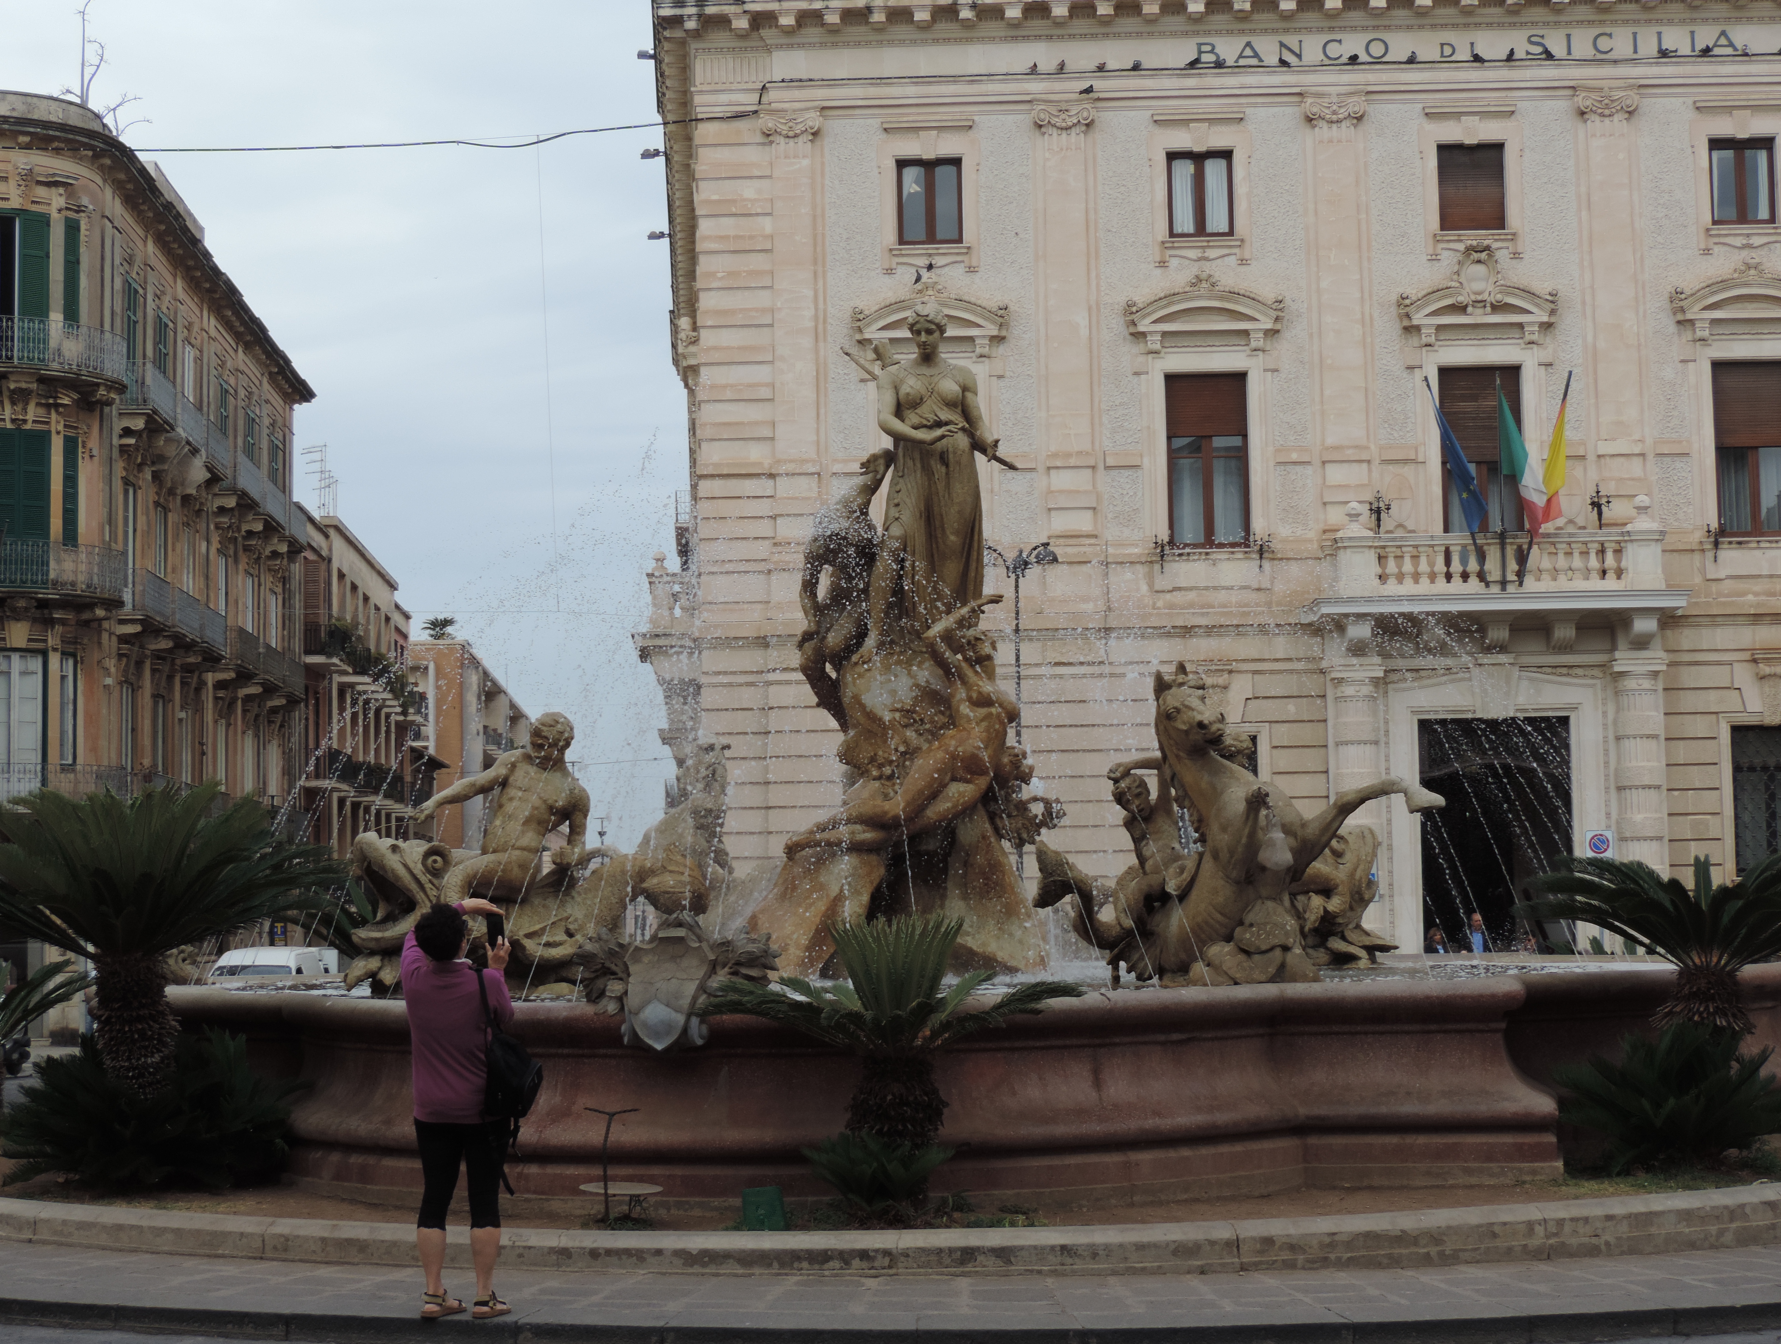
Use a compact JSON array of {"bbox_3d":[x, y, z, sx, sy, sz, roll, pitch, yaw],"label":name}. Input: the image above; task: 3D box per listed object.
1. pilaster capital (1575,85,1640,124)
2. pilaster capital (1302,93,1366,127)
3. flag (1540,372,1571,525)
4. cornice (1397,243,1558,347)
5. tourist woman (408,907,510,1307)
[{"bbox_3d":[11.474,-9.087,45.576,1.045,0.640,0.300,-1,-5,2],"label":"pilaster capital"},{"bbox_3d":[6.705,-8.507,43.095,0.950,0.470,0.250,-1,-5,1],"label":"pilaster capital"},{"bbox_3d":[9.481,-3.181,40.602,0.440,2.150,0.450,-1,-5,1],"label":"flag"},{"bbox_3d":[8.795,-5.659,42.729,2.330,1.470,0.420,-1,-5,1],"label":"cornice"},{"bbox_3d":[-1.630,1.656,10.849,0.460,1.600,0.450,-4,-6,31],"label":"tourist woman"}]

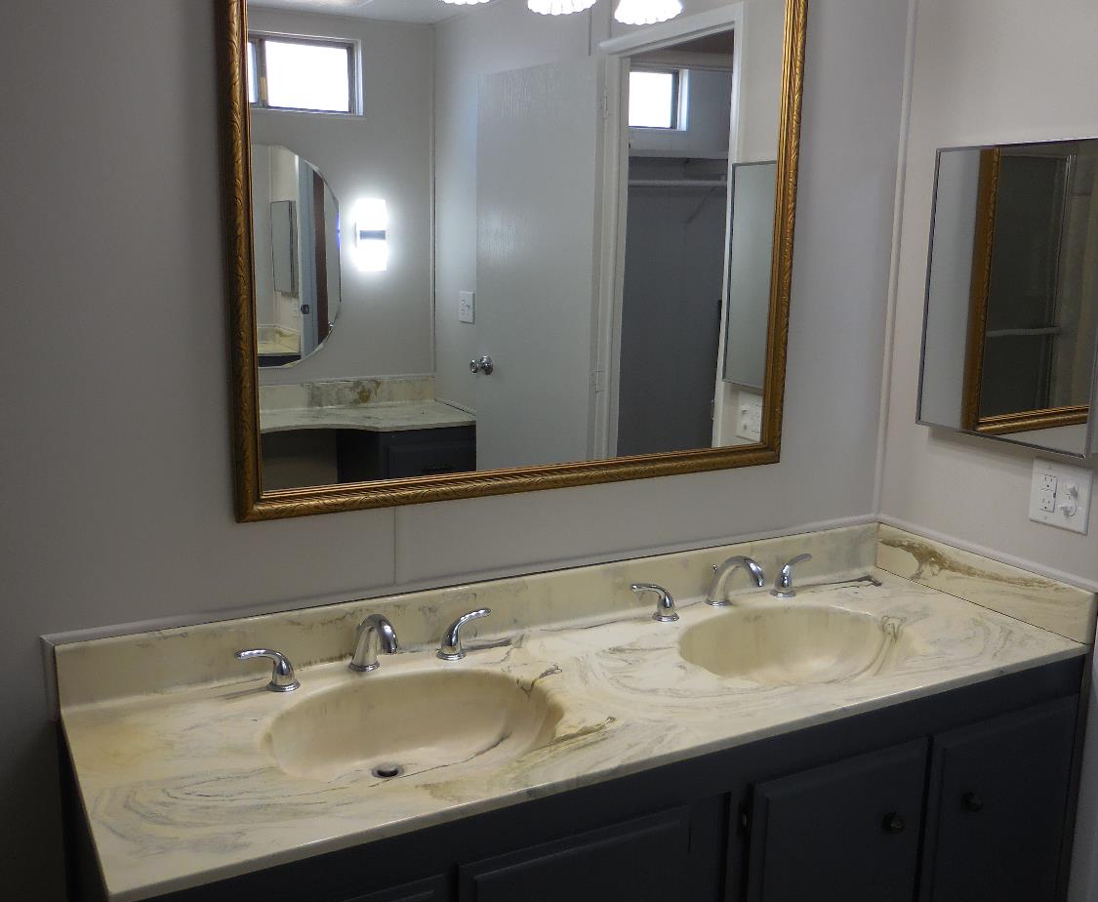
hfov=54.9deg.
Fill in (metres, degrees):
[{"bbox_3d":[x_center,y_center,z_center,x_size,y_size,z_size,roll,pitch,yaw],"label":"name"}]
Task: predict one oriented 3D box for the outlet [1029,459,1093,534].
[{"bbox_3d":[0.926,0.081,1.920,0.012,0.117,0.120,-4,12,-26],"label":"outlet"}]

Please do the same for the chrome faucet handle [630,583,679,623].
[{"bbox_3d":[0.197,0.280,1.974,0.100,0.072,0.054,-5,12,-29],"label":"chrome faucet handle"}]

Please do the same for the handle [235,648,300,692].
[{"bbox_3d":[-0.435,0.333,1.632,0.100,0.072,0.054,-5,12,-29],"label":"handle"}]

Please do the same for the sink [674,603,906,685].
[{"bbox_3d":[0.432,0.405,1.888,0.444,0.136,0.357,-5,12,-29],"label":"sink"}]

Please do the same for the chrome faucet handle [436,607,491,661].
[{"bbox_3d":[-0.143,0.308,1.792,0.100,0.072,0.054,-5,12,-29],"label":"chrome faucet handle"}]

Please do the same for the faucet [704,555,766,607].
[{"bbox_3d":[0.361,0.252,2.029,0.055,0.111,0.158,-5,12,-29],"label":"faucet"}]

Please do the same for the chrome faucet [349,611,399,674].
[{"bbox_3d":[-0.279,0.308,1.675,0.055,0.111,0.158,-5,12,-29],"label":"chrome faucet"}]

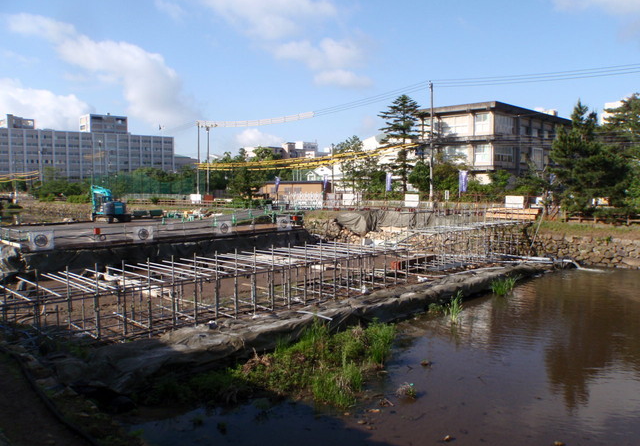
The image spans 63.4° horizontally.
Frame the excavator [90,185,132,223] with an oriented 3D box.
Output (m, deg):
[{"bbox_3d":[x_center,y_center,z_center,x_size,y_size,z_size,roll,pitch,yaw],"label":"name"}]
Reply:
[{"bbox_3d":[-16.110,-1.406,40.000,1.950,2.900,3.100,-4,7,-41],"label":"excavator"}]

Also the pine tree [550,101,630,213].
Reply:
[{"bbox_3d":[24.035,-5.909,46.000,6.700,10.000,6.400,3,6,27],"label":"pine tree"}]

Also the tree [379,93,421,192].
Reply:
[{"bbox_3d":[8.345,-8.084,54.000,4.000,10.300,4.000,1,5,8],"label":"tree"}]

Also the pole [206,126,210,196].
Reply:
[{"bbox_3d":[-13.784,-7.541,64.000,0.330,9.000,0.330,0,5,0],"label":"pole"}]

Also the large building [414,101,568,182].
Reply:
[{"bbox_3d":[26.433,-9.971,76.913,12.000,11.600,28.500,5,7,43],"label":"large building"}]

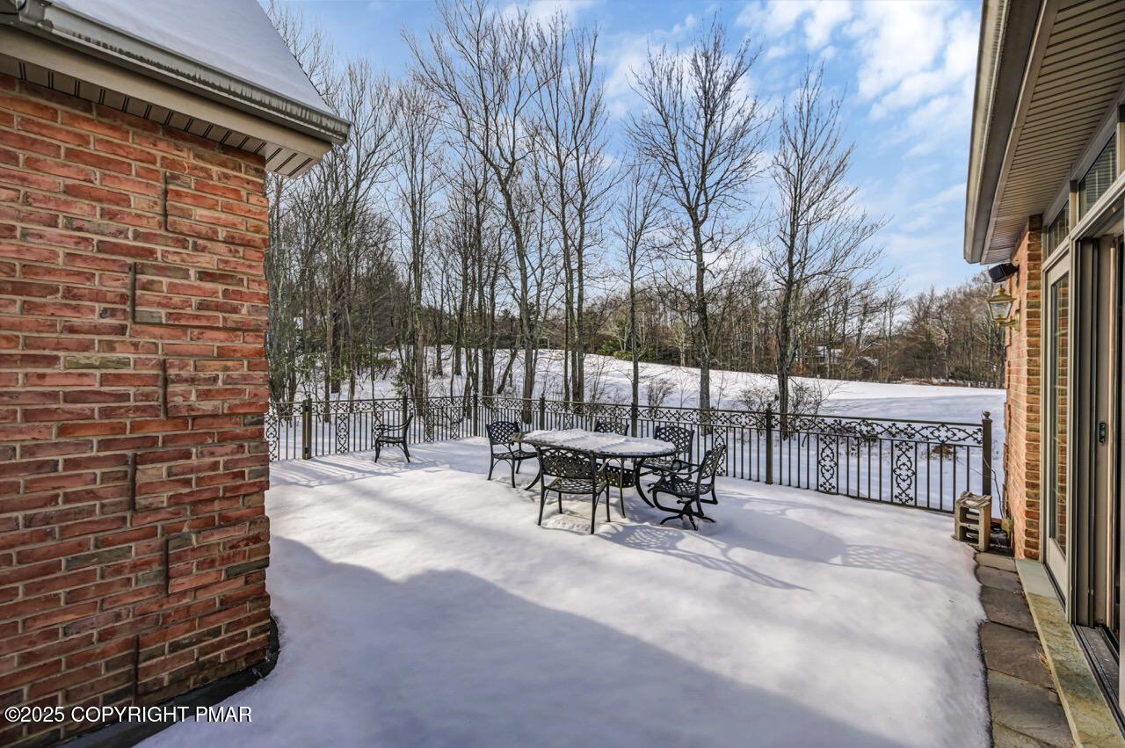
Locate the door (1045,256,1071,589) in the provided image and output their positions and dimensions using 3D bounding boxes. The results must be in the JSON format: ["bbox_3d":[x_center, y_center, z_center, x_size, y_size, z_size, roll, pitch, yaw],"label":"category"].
[{"bbox_3d":[3.537,0.355,3.079,0.070,2.293,0.930,0,1,42],"label":"door"}]

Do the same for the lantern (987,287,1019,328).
[{"bbox_3d":[3.936,-0.587,3.897,0.200,0.385,0.180,0,1,42],"label":"lantern"}]

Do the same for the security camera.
[{"bbox_3d":[3.982,-0.910,3.950,0.180,0.115,0.160,-28,-18,38],"label":"security camera"}]

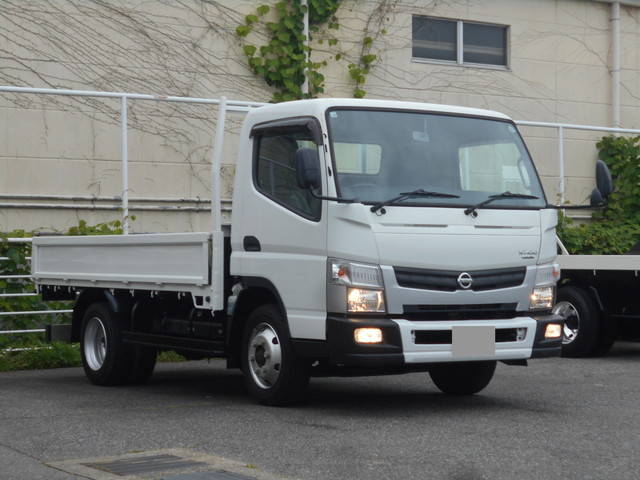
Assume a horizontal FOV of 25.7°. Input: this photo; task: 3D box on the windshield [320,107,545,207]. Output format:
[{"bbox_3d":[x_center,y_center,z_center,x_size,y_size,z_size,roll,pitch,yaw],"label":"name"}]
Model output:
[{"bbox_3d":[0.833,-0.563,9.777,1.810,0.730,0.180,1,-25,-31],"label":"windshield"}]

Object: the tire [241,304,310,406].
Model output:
[{"bbox_3d":[-0.310,0.805,9.849,0.205,0.720,0.720,1,-2,-33],"label":"tire"}]

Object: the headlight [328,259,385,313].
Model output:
[{"bbox_3d":[0.237,0.297,9.056,0.380,0.340,0.180,1,-2,-33],"label":"headlight"}]

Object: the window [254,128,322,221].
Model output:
[{"bbox_3d":[-0.220,-0.454,9.743,0.060,0.660,0.930,7,-4,-31],"label":"window"}]

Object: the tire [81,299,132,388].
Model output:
[{"bbox_3d":[-1.860,0.901,12.203,0.205,0.720,0.720,1,-2,-33],"label":"tire"}]

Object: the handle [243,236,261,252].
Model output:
[{"bbox_3d":[-0.477,0.028,10.021,0.060,0.110,0.250,1,-1,-31],"label":"handle"}]

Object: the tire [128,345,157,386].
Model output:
[{"bbox_3d":[-1.671,0.904,12.325,0.205,0.720,0.720,1,-2,-33],"label":"tire"}]

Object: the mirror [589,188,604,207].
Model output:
[{"bbox_3d":[1.974,-0.306,10.051,0.090,0.140,0.140,-2,-3,38],"label":"mirror"}]

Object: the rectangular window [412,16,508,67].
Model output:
[{"bbox_3d":[2.124,-2.919,20.916,1.800,0.700,0.100,1,-1,-30],"label":"rectangular window"}]

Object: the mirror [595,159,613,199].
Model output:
[{"bbox_3d":[2.058,-0.442,10.182,0.090,0.280,0.180,0,-1,34],"label":"mirror"}]

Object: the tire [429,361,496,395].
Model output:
[{"bbox_3d":[1.080,0.830,10.739,0.205,0.720,0.720,1,-2,-33],"label":"tire"}]

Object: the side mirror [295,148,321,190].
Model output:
[{"bbox_3d":[-0.076,-0.446,8.882,0.180,0.270,0.090,1,-1,-13],"label":"side mirror"}]

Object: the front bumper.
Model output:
[{"bbox_3d":[0.951,0.673,9.555,1.960,0.340,0.310,1,-1,-31],"label":"front bumper"}]

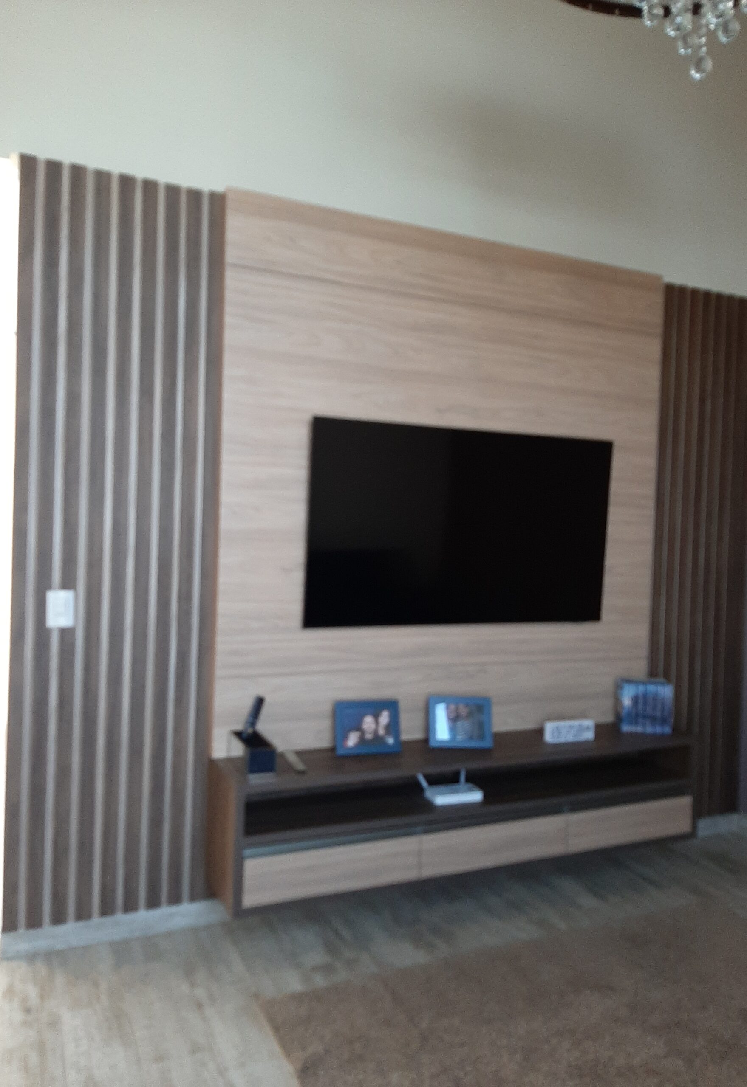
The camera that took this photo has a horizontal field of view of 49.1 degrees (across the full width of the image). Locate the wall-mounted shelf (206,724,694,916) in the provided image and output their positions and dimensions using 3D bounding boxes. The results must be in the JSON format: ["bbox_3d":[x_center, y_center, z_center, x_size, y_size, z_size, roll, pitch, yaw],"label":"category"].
[{"bbox_3d":[0.363,0.950,3.011,1.870,0.393,0.332,1,1,-24],"label":"wall-mounted shelf"}]

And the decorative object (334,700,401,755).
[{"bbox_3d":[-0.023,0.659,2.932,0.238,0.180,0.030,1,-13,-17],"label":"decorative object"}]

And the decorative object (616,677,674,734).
[{"bbox_3d":[1.108,0.666,3.358,0.202,0.204,0.130,2,1,3],"label":"decorative object"}]

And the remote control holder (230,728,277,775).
[{"bbox_3d":[-0.381,0.667,2.614,0.085,0.088,0.175,1,1,-24],"label":"remote control holder"}]

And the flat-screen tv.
[{"bbox_3d":[0.353,-0.060,3.080,1.284,0.726,0.050,1,4,-24],"label":"flat-screen tv"}]

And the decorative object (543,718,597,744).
[{"bbox_3d":[0.751,0.722,3.143,0.217,0.081,0.025,1,1,-20],"label":"decorative object"}]

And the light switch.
[{"bbox_3d":[-0.989,0.206,2.584,0.082,0.117,0.012,1,1,-24],"label":"light switch"}]

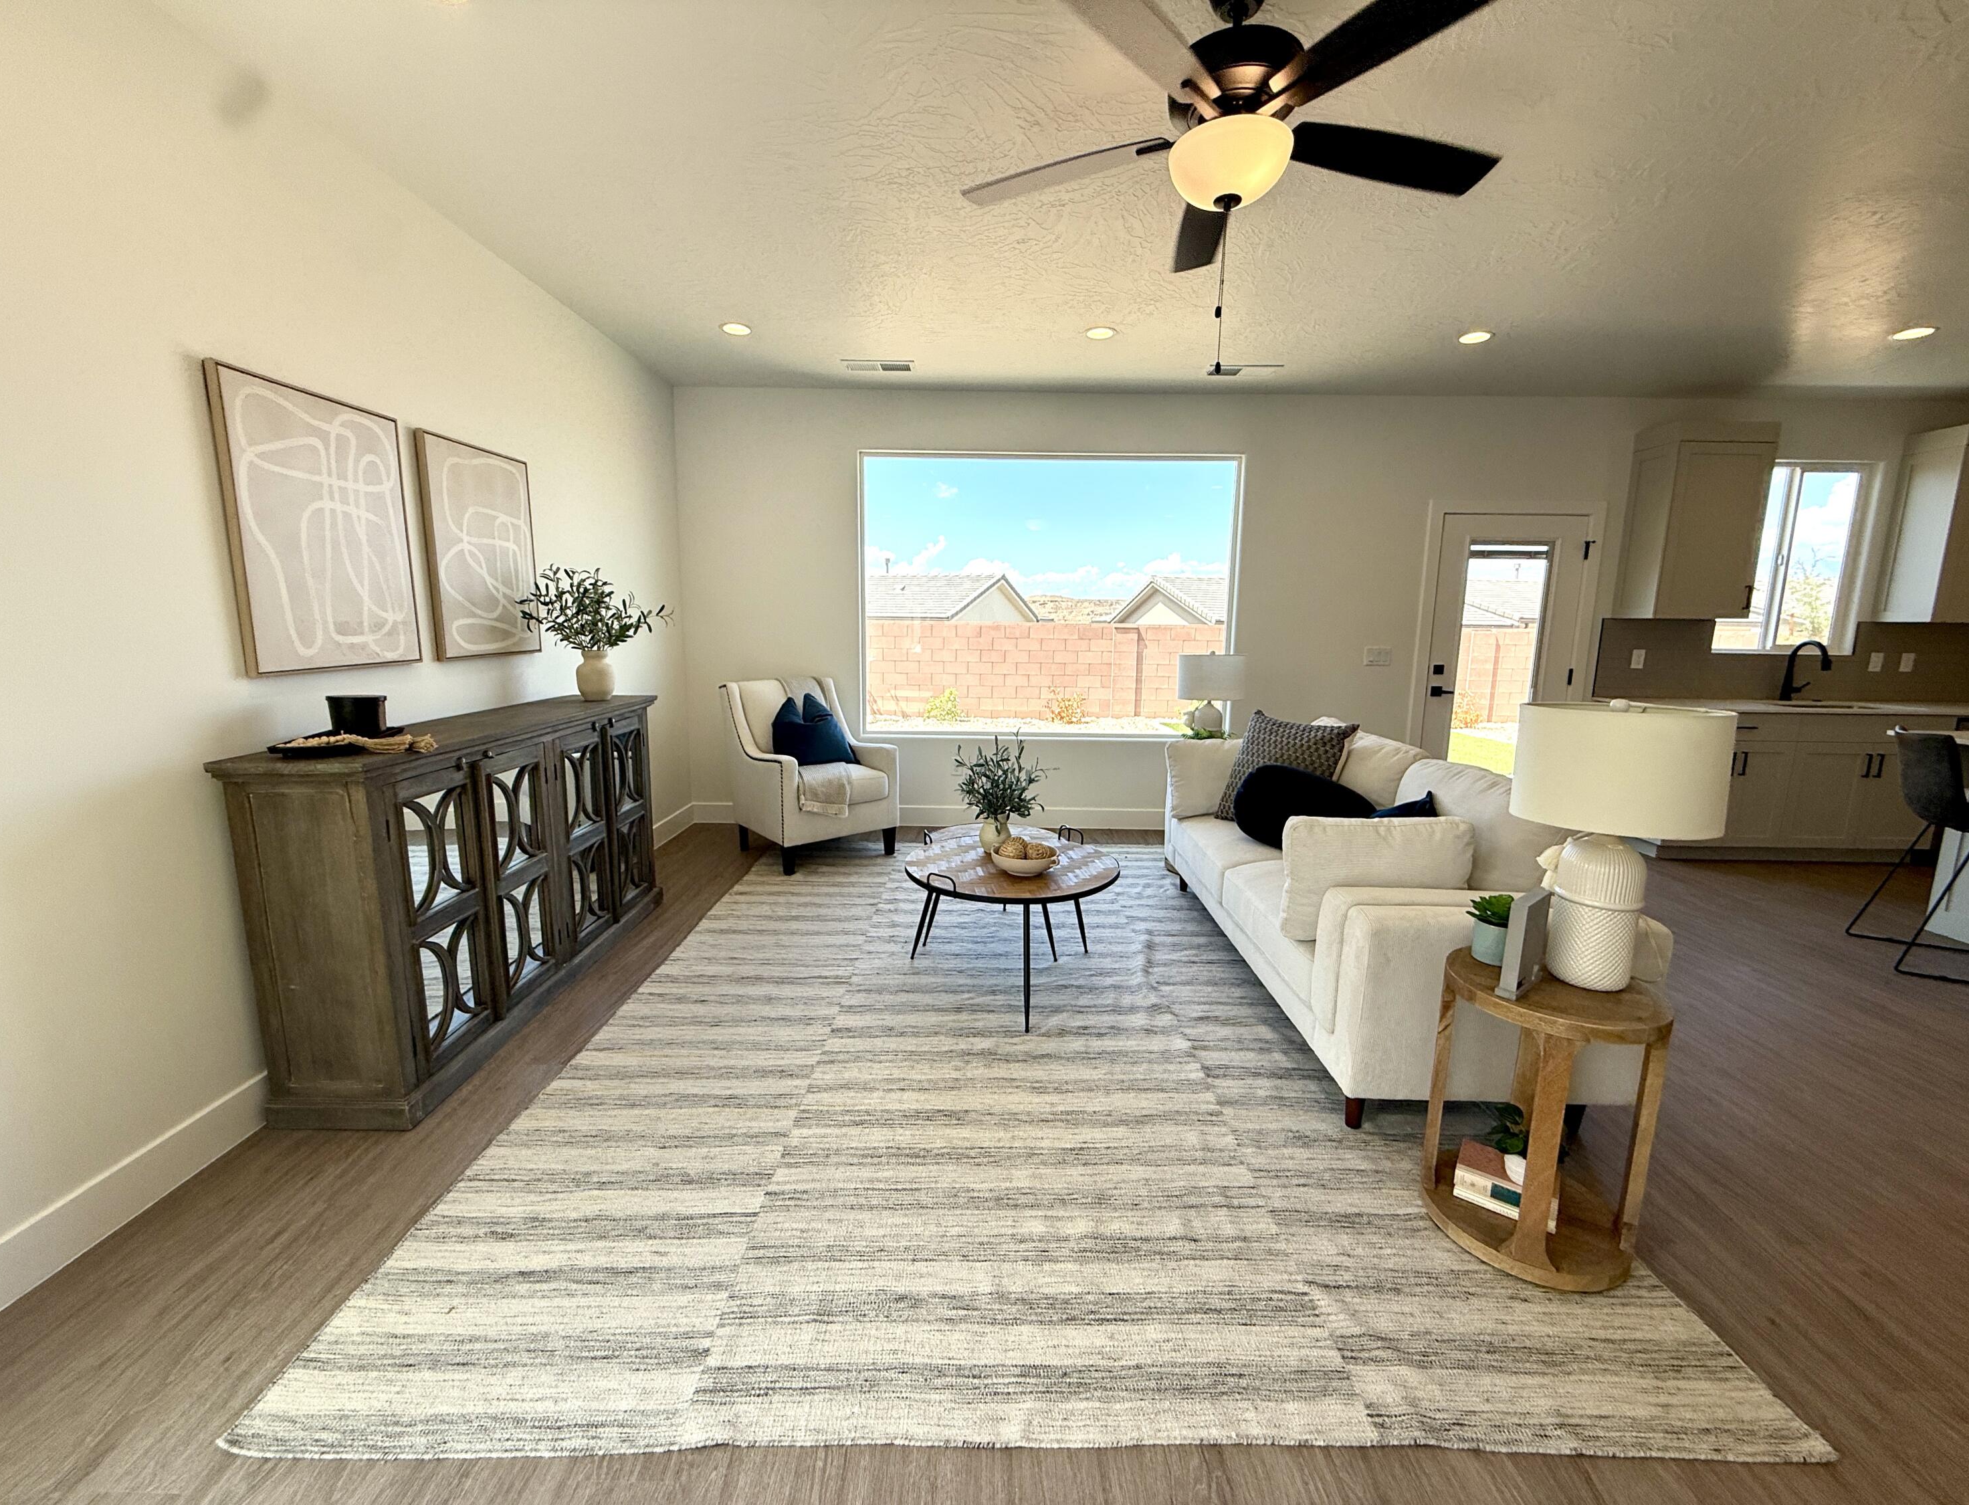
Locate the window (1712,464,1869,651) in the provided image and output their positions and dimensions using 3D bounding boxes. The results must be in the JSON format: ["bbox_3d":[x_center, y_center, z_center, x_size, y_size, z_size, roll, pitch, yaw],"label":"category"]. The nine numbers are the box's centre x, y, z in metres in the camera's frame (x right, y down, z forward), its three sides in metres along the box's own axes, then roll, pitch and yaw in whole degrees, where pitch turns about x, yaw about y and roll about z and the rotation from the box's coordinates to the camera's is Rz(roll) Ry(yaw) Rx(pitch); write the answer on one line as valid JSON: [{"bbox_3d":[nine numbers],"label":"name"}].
[{"bbox_3d":[5.157,-1.229,5.195,0.900,1.180,0.100,1,9,0],"label":"window"}]

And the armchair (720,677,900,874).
[{"bbox_3d":[-1.032,0.081,4.809,0.710,1.000,0.770,-7,12,-38],"label":"armchair"}]

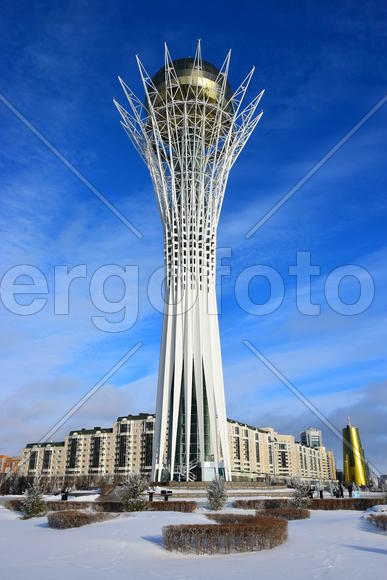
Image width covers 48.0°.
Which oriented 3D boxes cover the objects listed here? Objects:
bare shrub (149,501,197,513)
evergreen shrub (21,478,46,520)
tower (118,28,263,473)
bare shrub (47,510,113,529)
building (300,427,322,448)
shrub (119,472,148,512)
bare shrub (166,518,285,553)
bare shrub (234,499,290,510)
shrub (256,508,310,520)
[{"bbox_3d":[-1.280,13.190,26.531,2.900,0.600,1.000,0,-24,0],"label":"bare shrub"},{"bbox_3d":[-8.721,11.149,23.717,1.450,2.050,1.400,0,-24,0],"label":"evergreen shrub"},{"bbox_3d":[-0.586,-9.950,93.443,37.500,94.000,37.500,0,-24,0],"label":"tower"},{"bbox_3d":[-4.721,9.442,18.019,2.750,0.550,1.800,0,-24,0],"label":"bare shrub"},{"bbox_3d":[131.641,181.738,477.307,18.000,58.000,18.000,3,-24,-6],"label":"building"},{"bbox_3d":[-3.755,12.598,27.231,1.950,2.250,1.900,0,-24,0],"label":"shrub"},{"bbox_3d":[0.842,6.639,11.824,3.250,0.650,2.300,0,-24,0],"label":"bare shrub"},{"bbox_3d":[4.632,14.569,29.639,3.900,0.600,1.000,0,-24,0],"label":"bare shrub"},{"bbox_3d":[4.538,11.208,21.940,2.600,0.500,1.300,0,-24,0],"label":"shrub"}]

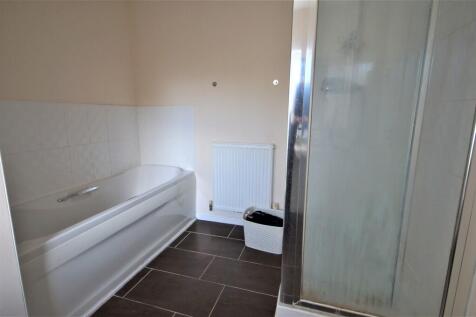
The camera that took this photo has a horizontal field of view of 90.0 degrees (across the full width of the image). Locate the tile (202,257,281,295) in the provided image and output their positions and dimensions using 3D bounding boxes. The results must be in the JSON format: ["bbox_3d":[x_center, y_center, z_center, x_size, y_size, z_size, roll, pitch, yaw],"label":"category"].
[{"bbox_3d":[0.044,0.853,1.742,0.581,0.010,0.303,3,10,17],"label":"tile"}]

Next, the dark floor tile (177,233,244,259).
[{"bbox_3d":[-0.229,0.782,2.137,0.581,0.010,0.303,3,10,17],"label":"dark floor tile"}]

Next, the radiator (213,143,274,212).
[{"bbox_3d":[0.046,0.199,2.372,0.588,0.680,0.090,3,10,17],"label":"radiator"}]

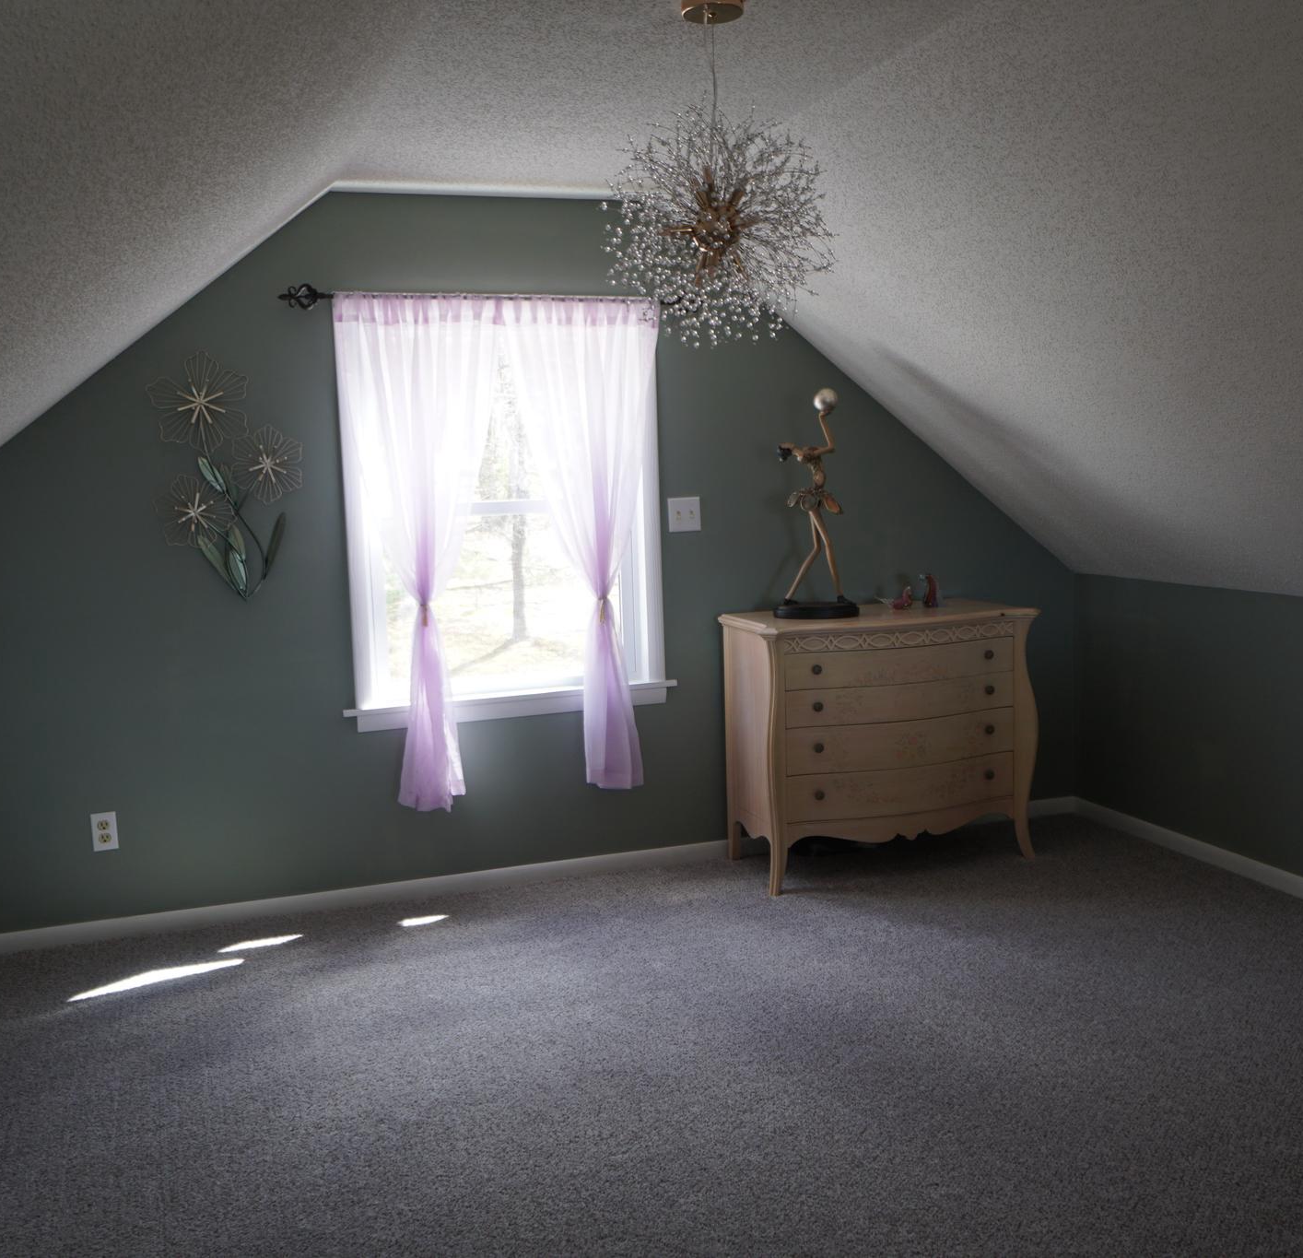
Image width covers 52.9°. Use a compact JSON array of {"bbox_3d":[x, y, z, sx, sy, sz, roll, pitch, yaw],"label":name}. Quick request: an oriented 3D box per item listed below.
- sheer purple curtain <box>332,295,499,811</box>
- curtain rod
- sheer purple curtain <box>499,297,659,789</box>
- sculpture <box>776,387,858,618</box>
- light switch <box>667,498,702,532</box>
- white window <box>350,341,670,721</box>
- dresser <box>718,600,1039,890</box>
[{"bbox_3d":[-0.689,-0.220,4.125,0.516,1.640,0.090,-4,7,-18],"label":"sheer purple curtain"},{"bbox_3d":[-0.469,-1.038,4.120,1.362,0.077,0.090,-4,7,-18],"label":"curtain rod"},{"bbox_3d":[-0.198,-0.266,4.286,0.537,1.618,0.090,-4,7,-18],"label":"sheer purple curtain"},{"bbox_3d":[0.547,-0.421,4.384,0.287,0.757,0.180,-3,7,-6],"label":"sculpture"},{"bbox_3d":[0.117,-0.390,4.467,0.115,0.117,0.016,-4,7,-18],"label":"light switch"},{"bbox_3d":[-0.470,-0.360,4.280,1.096,1.314,0.110,-4,7,-18],"label":"white window"},{"bbox_3d":[0.773,0.373,4.434,0.995,0.854,0.535,-4,7,-18],"label":"dresser"}]

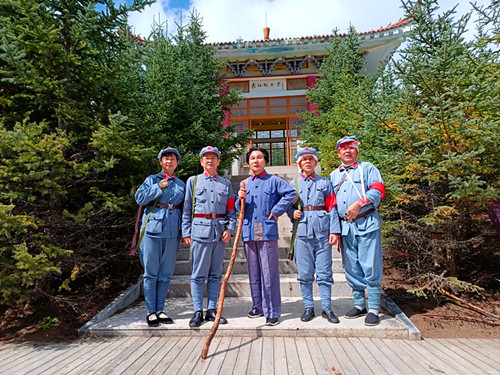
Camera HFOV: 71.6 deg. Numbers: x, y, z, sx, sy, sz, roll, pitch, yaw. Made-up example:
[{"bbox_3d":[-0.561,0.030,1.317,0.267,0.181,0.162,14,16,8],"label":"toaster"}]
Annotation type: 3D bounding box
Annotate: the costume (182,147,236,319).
[{"bbox_3d":[-0.398,0.431,3.403,0.520,1.704,0.350,1,-9,-14],"label":"costume"}]

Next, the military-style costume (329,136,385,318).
[{"bbox_3d":[1.062,0.366,3.457,0.550,1.797,0.380,-5,-9,28],"label":"military-style costume"}]

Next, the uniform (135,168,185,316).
[{"bbox_3d":[-0.887,0.535,3.437,0.500,1.390,0.310,3,-9,-26],"label":"uniform"}]

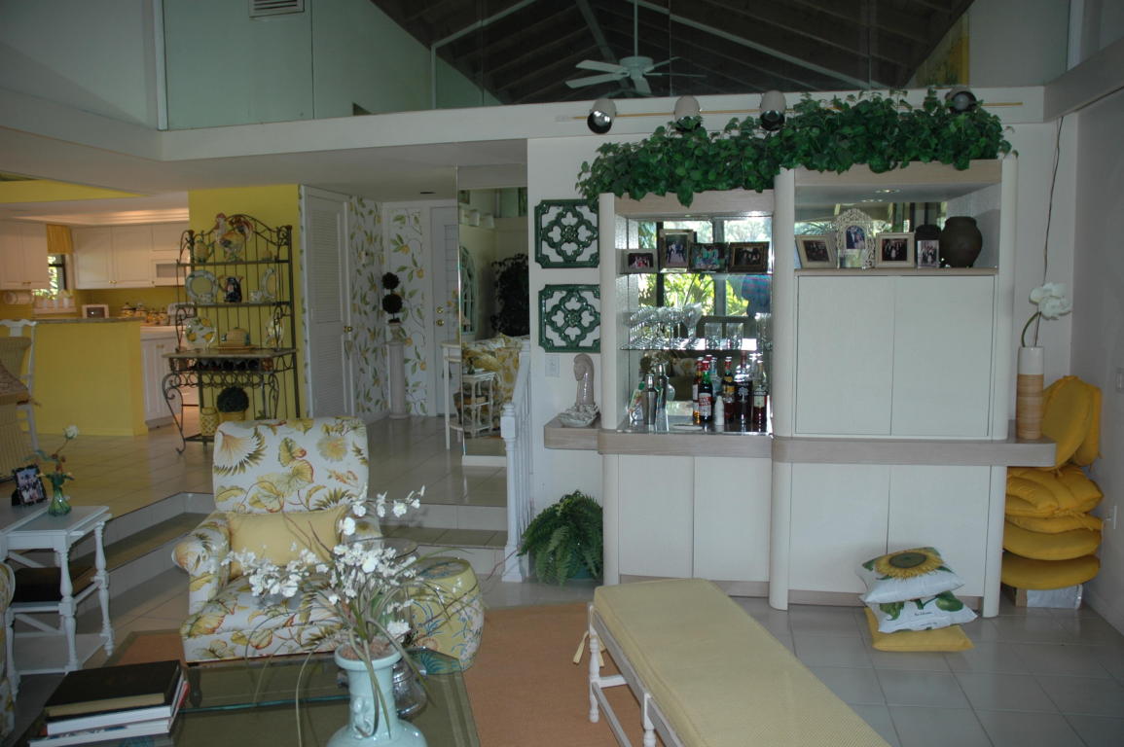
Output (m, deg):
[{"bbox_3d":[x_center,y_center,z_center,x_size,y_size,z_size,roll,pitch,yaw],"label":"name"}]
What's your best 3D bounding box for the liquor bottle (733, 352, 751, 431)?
[{"bbox_3d":[0.973,0.079,4.501,0.095,0.387,0.093,0,7,9],"label":"liquor bottle"}]

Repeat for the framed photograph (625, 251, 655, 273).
[{"bbox_3d":[0.420,-0.602,4.537,0.175,0.127,0.030,0,-3,9],"label":"framed photograph"}]

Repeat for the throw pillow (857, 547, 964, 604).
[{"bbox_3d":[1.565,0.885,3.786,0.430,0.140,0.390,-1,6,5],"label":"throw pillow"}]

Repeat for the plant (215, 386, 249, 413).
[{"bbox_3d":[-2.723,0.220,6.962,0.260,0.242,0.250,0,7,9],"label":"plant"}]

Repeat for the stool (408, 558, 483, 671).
[{"bbox_3d":[-0.497,1.023,3.577,0.330,0.435,0.330,0,6,11],"label":"stool"}]

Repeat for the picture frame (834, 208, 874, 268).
[{"bbox_3d":[1.384,-0.638,3.986,0.200,0.295,0.040,0,0,11],"label":"picture frame"}]

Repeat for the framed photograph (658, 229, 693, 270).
[{"bbox_3d":[0.590,-0.638,4.335,0.173,0.208,0.040,-1,-1,3],"label":"framed photograph"}]

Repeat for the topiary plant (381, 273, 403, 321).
[{"bbox_3d":[-1.608,-0.721,8.009,0.200,0.470,0.200,0,7,9],"label":"topiary plant"}]

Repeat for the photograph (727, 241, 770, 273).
[{"bbox_3d":[0.982,-0.607,4.428,0.205,0.161,0.030,1,-3,17],"label":"photograph"}]

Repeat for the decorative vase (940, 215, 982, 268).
[{"bbox_3d":[1.887,-0.619,3.978,0.196,0.248,0.196,0,7,11],"label":"decorative vase"}]

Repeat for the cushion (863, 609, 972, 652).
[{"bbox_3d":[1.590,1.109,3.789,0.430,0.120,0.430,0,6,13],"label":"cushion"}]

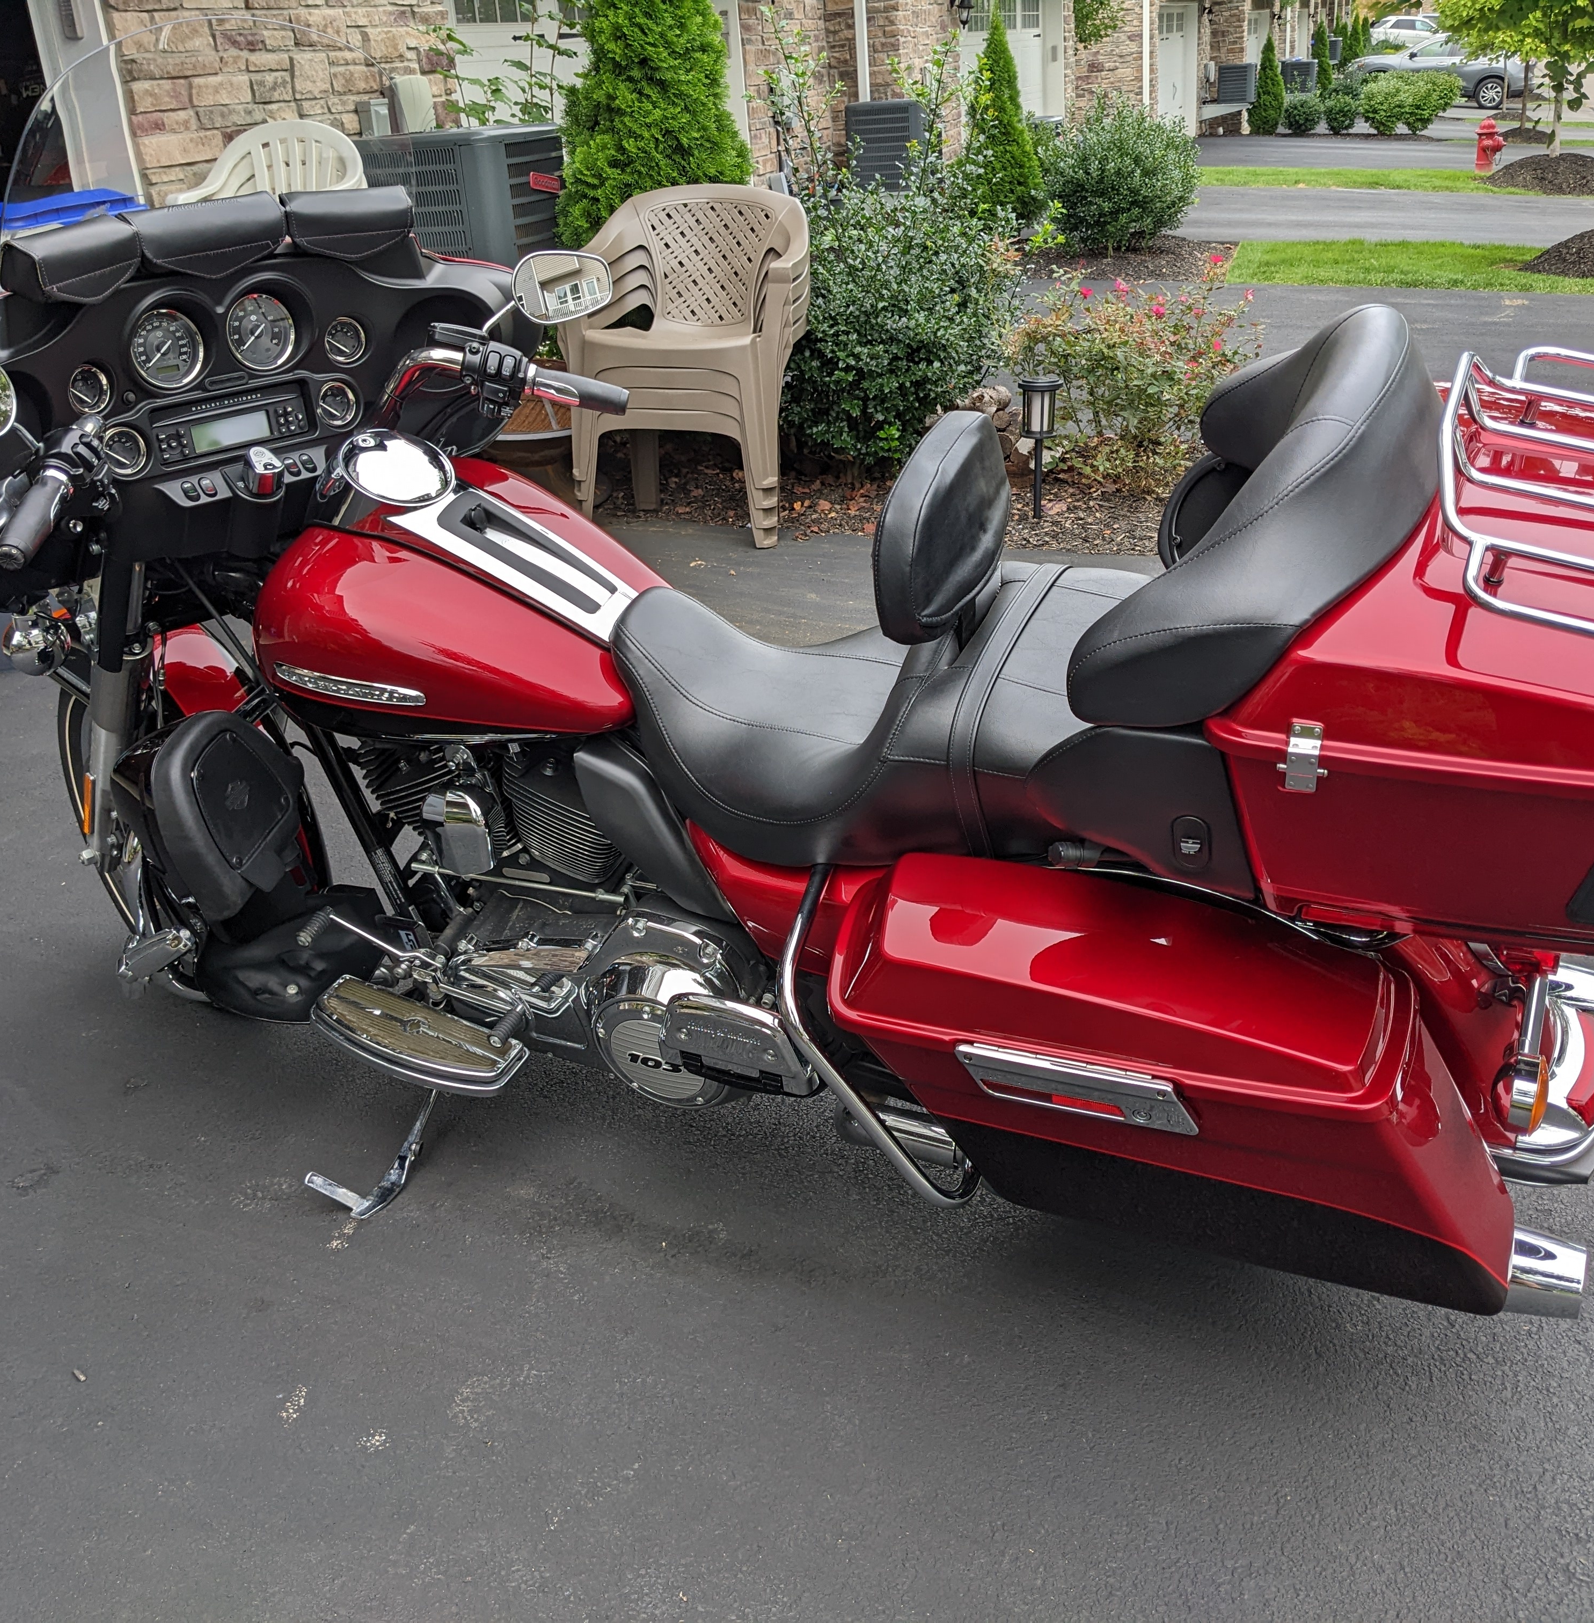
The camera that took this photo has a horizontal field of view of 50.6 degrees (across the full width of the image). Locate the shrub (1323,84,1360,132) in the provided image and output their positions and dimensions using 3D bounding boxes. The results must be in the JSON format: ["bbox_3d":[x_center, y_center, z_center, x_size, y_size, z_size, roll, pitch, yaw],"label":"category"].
[{"bbox_3d":[11.707,-15.070,36.300,0.840,0.900,0.840,-5,22,0],"label":"shrub"}]

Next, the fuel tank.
[{"bbox_3d":[-0.385,-0.275,2.183,0.550,0.315,0.370,10,41,21],"label":"fuel tank"}]

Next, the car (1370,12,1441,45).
[{"bbox_3d":[23.942,-29.327,64.000,4.600,1.680,1.850,4,24,22],"label":"car"}]

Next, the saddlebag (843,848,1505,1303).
[{"bbox_3d":[0.416,0.278,1.825,0.700,0.360,0.255,10,41,21],"label":"saddlebag"}]

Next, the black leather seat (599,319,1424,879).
[{"bbox_3d":[0.201,-0.276,1.872,0.910,0.615,0.550,10,41,21],"label":"black leather seat"}]

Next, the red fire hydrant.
[{"bbox_3d":[9.662,-9.262,23.500,0.400,0.750,0.380,4,24,21],"label":"red fire hydrant"}]

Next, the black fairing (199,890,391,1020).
[{"bbox_3d":[-0.733,0.205,2.450,0.240,0.170,0.190,8,34,21],"label":"black fairing"}]

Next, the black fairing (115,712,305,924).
[{"bbox_3d":[-0.790,0.010,2.270,0.210,0.280,0.200,8,34,21],"label":"black fairing"}]

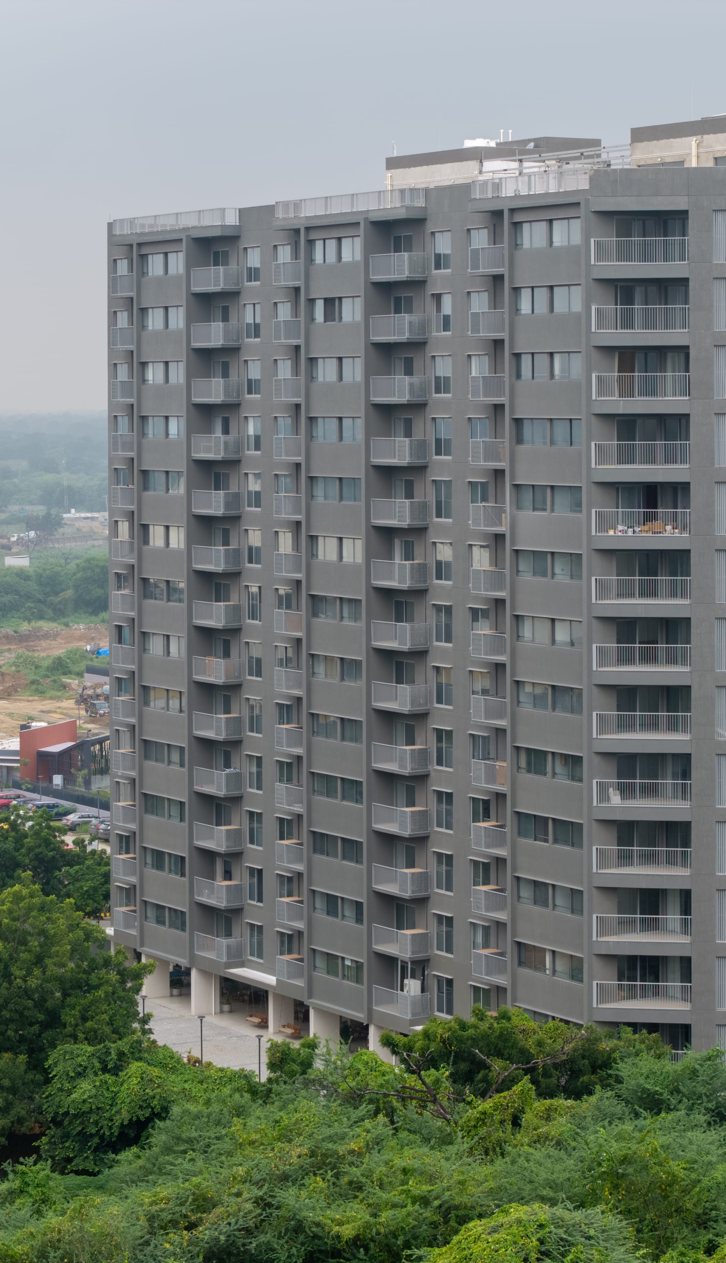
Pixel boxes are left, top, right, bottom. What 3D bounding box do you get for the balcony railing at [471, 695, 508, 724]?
[{"bbox_3d":[6.269,3.607,156.101,1.082,1.111,2.999,-2,4,-30],"label":"balcony railing"}]

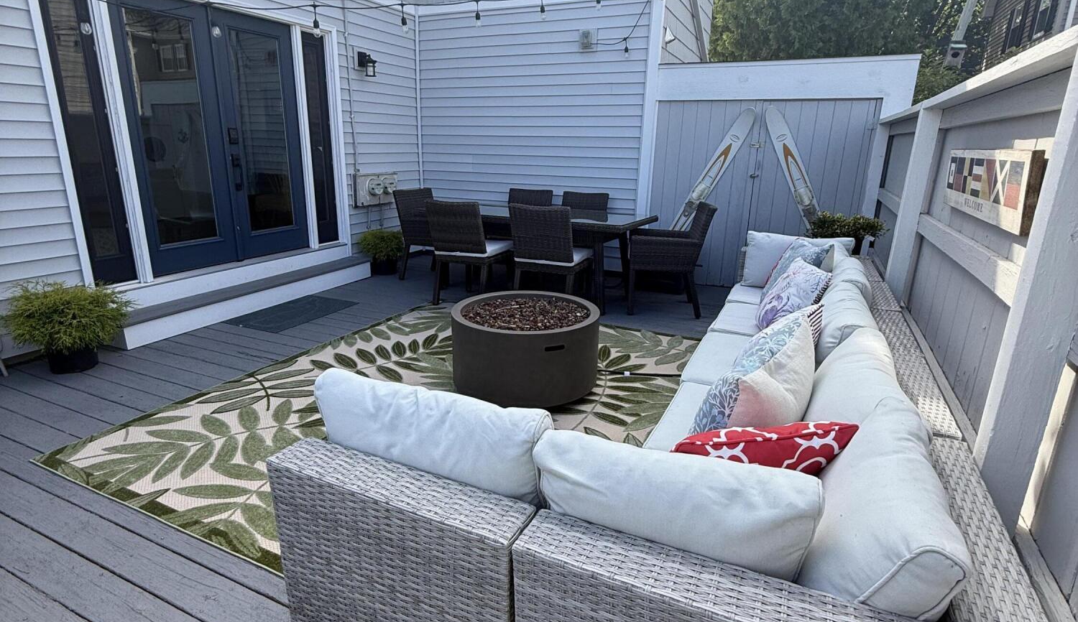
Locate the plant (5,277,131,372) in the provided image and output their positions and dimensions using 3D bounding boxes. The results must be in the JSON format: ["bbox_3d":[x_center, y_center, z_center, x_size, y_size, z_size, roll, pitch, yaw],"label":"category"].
[{"bbox_3d":[-2.730,0.106,3.409,0.560,0.460,0.560,9,17,24],"label":"plant"}]

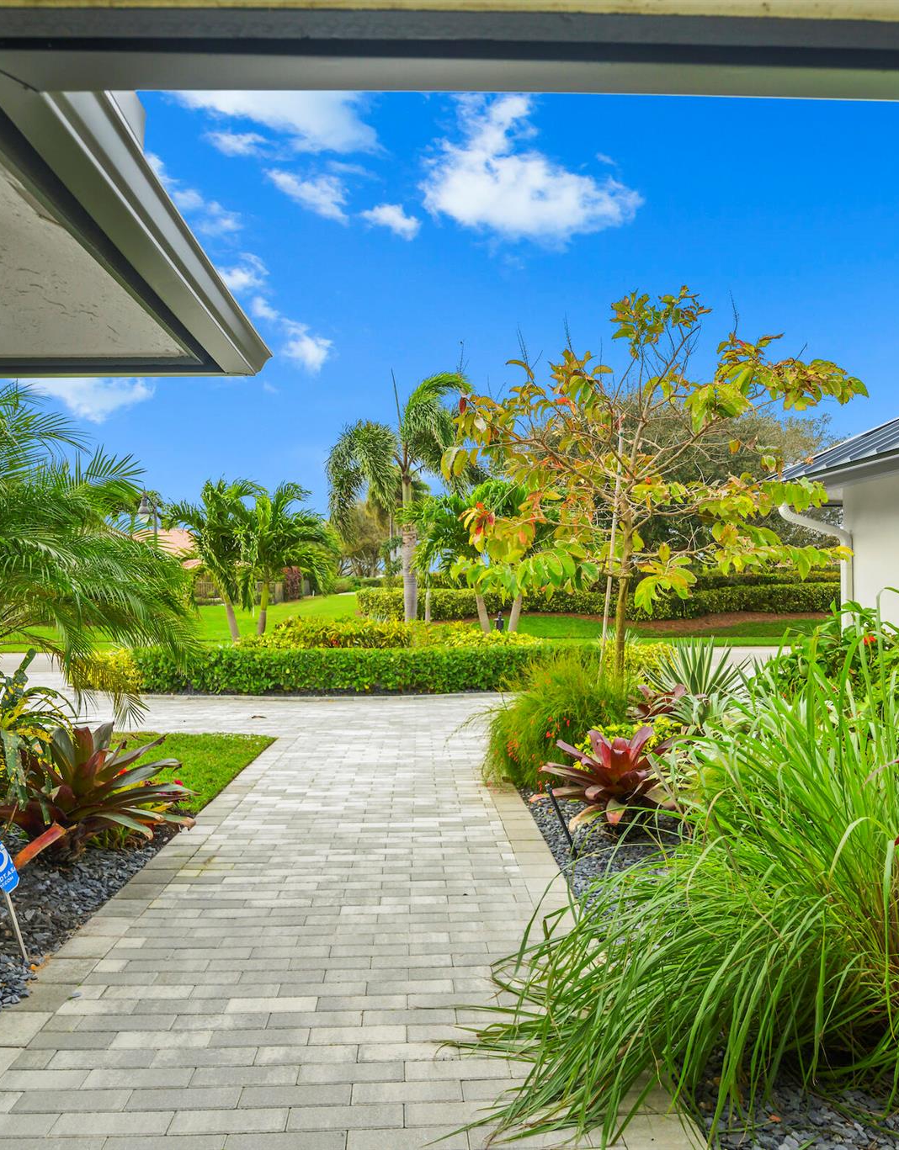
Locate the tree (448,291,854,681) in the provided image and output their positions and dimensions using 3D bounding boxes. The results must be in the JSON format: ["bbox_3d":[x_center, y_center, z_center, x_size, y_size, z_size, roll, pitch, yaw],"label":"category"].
[{"bbox_3d":[1.930,-0.525,7.200,3.850,4.250,3.600,-1,-1,-2],"label":"tree"}]

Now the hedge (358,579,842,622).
[{"bbox_3d":[6.030,1.099,30.500,20.000,1.500,1.800,-1,-1,-2],"label":"hedge"}]

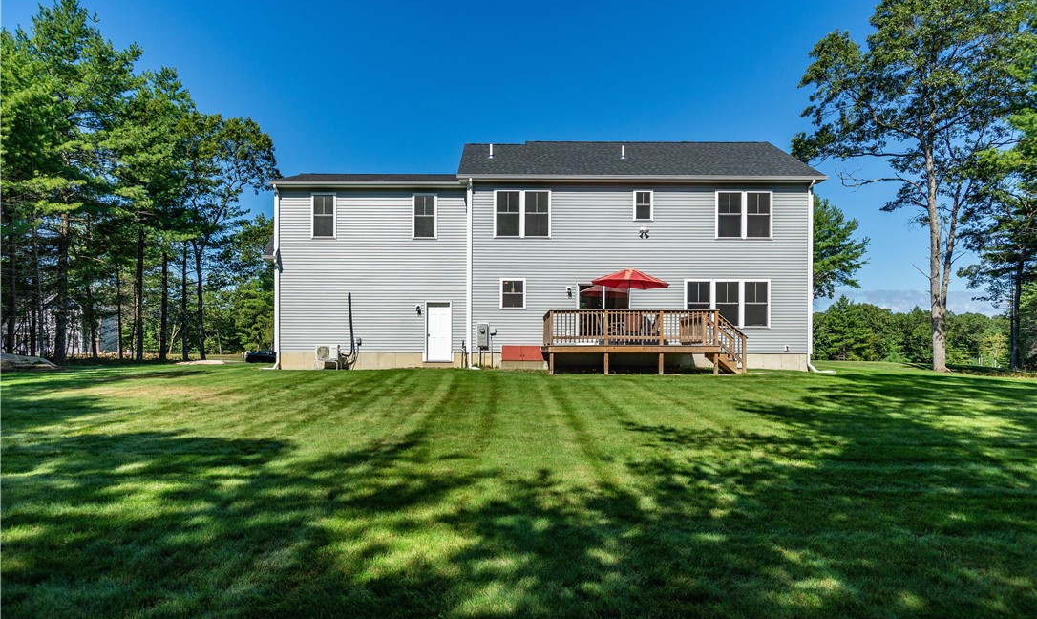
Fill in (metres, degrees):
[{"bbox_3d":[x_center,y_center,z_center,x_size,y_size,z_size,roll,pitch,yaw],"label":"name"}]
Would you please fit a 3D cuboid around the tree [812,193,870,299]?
[{"bbox_3d":[21.100,-2.500,42.000,8.300,12.200,8.300,0,0,0],"label":"tree"}]

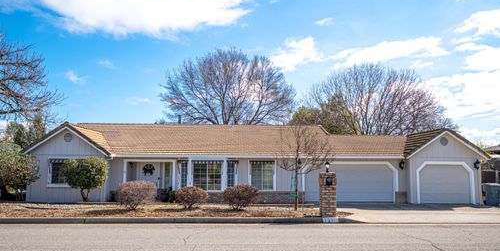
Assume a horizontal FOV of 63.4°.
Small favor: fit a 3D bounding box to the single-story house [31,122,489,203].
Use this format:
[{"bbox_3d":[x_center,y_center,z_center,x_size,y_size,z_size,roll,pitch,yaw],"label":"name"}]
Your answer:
[{"bbox_3d":[0.422,2.344,27.777,24.405,5.002,13.700,0,-6,-1],"label":"single-story house"}]

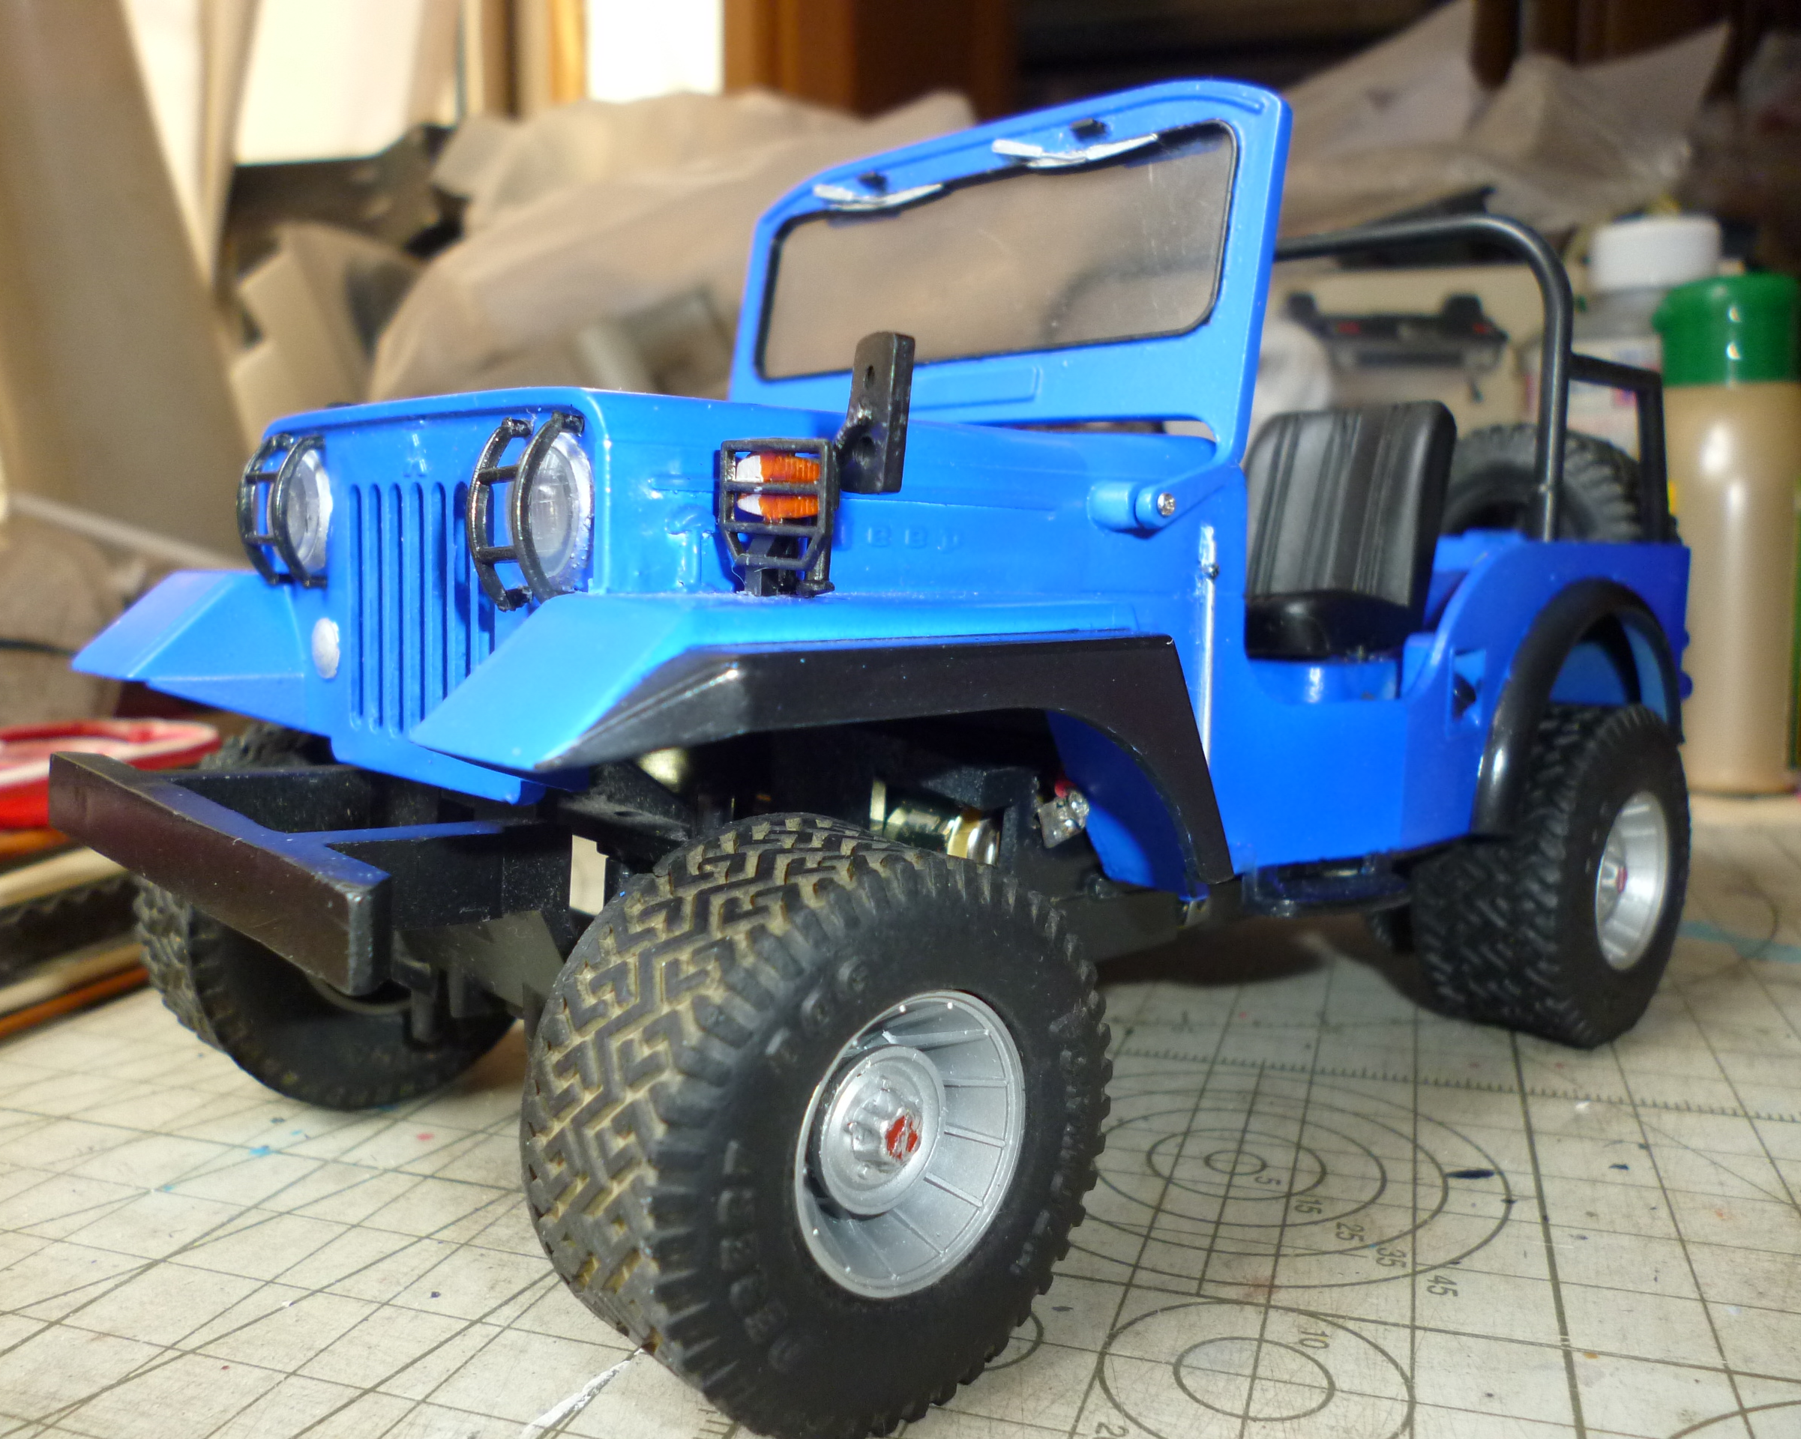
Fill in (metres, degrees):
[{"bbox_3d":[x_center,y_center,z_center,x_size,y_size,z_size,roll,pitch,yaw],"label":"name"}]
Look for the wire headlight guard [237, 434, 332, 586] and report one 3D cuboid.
[{"bbox_3d":[-0.051,-0.017,0.127,0.005,0.012,0.008,-7,10,-42],"label":"wire headlight guard"}]

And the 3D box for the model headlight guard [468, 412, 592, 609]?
[{"bbox_3d":[-0.024,-0.013,0.098,0.005,0.012,0.008,-7,10,-42],"label":"model headlight guard"}]

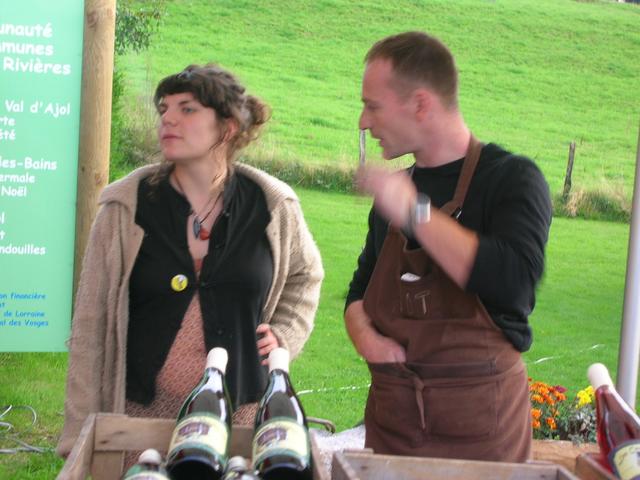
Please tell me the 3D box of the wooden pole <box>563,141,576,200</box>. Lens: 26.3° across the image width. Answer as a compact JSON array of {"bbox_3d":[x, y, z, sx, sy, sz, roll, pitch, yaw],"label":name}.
[{"bbox_3d":[3.361,-0.864,18.552,0.090,0.950,0.090,7,6,0],"label":"wooden pole"}]

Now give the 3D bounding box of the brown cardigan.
[{"bbox_3d":[-0.295,0.205,3.121,0.590,0.760,0.340,3,6,0],"label":"brown cardigan"}]

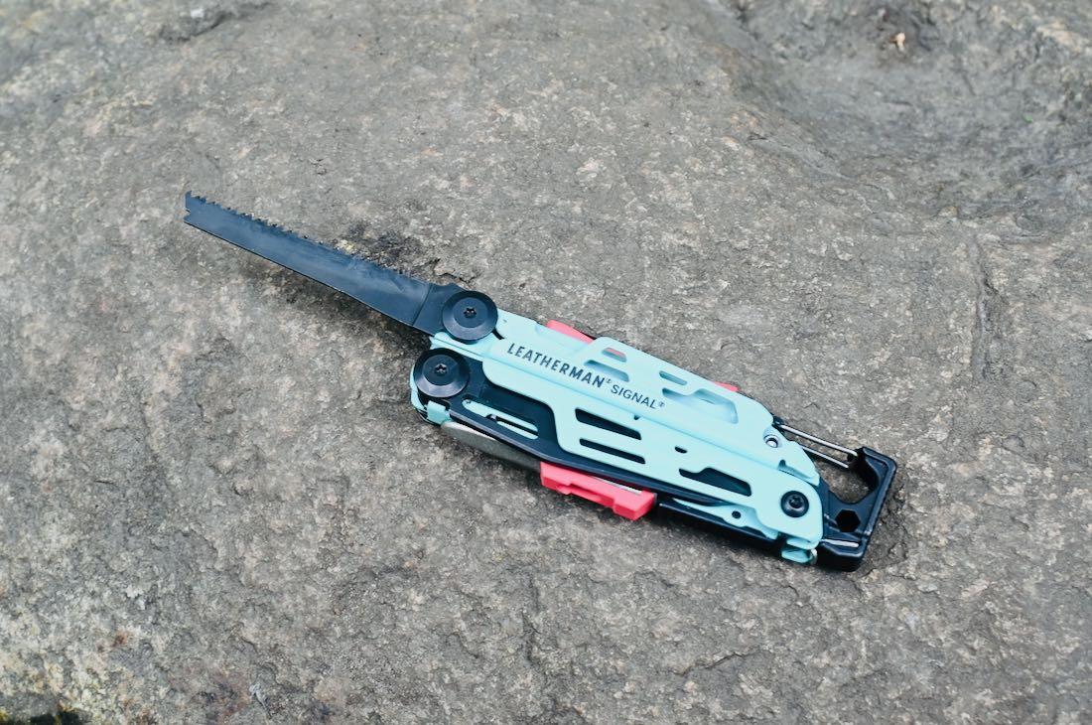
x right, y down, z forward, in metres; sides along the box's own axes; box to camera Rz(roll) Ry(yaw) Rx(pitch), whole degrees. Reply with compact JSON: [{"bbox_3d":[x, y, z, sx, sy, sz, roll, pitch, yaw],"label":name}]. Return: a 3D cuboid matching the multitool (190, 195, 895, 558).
[{"bbox_3d":[-0.013,0.004,0.269,0.190,0.019,0.040,21,64,10],"label":"multitool"}]

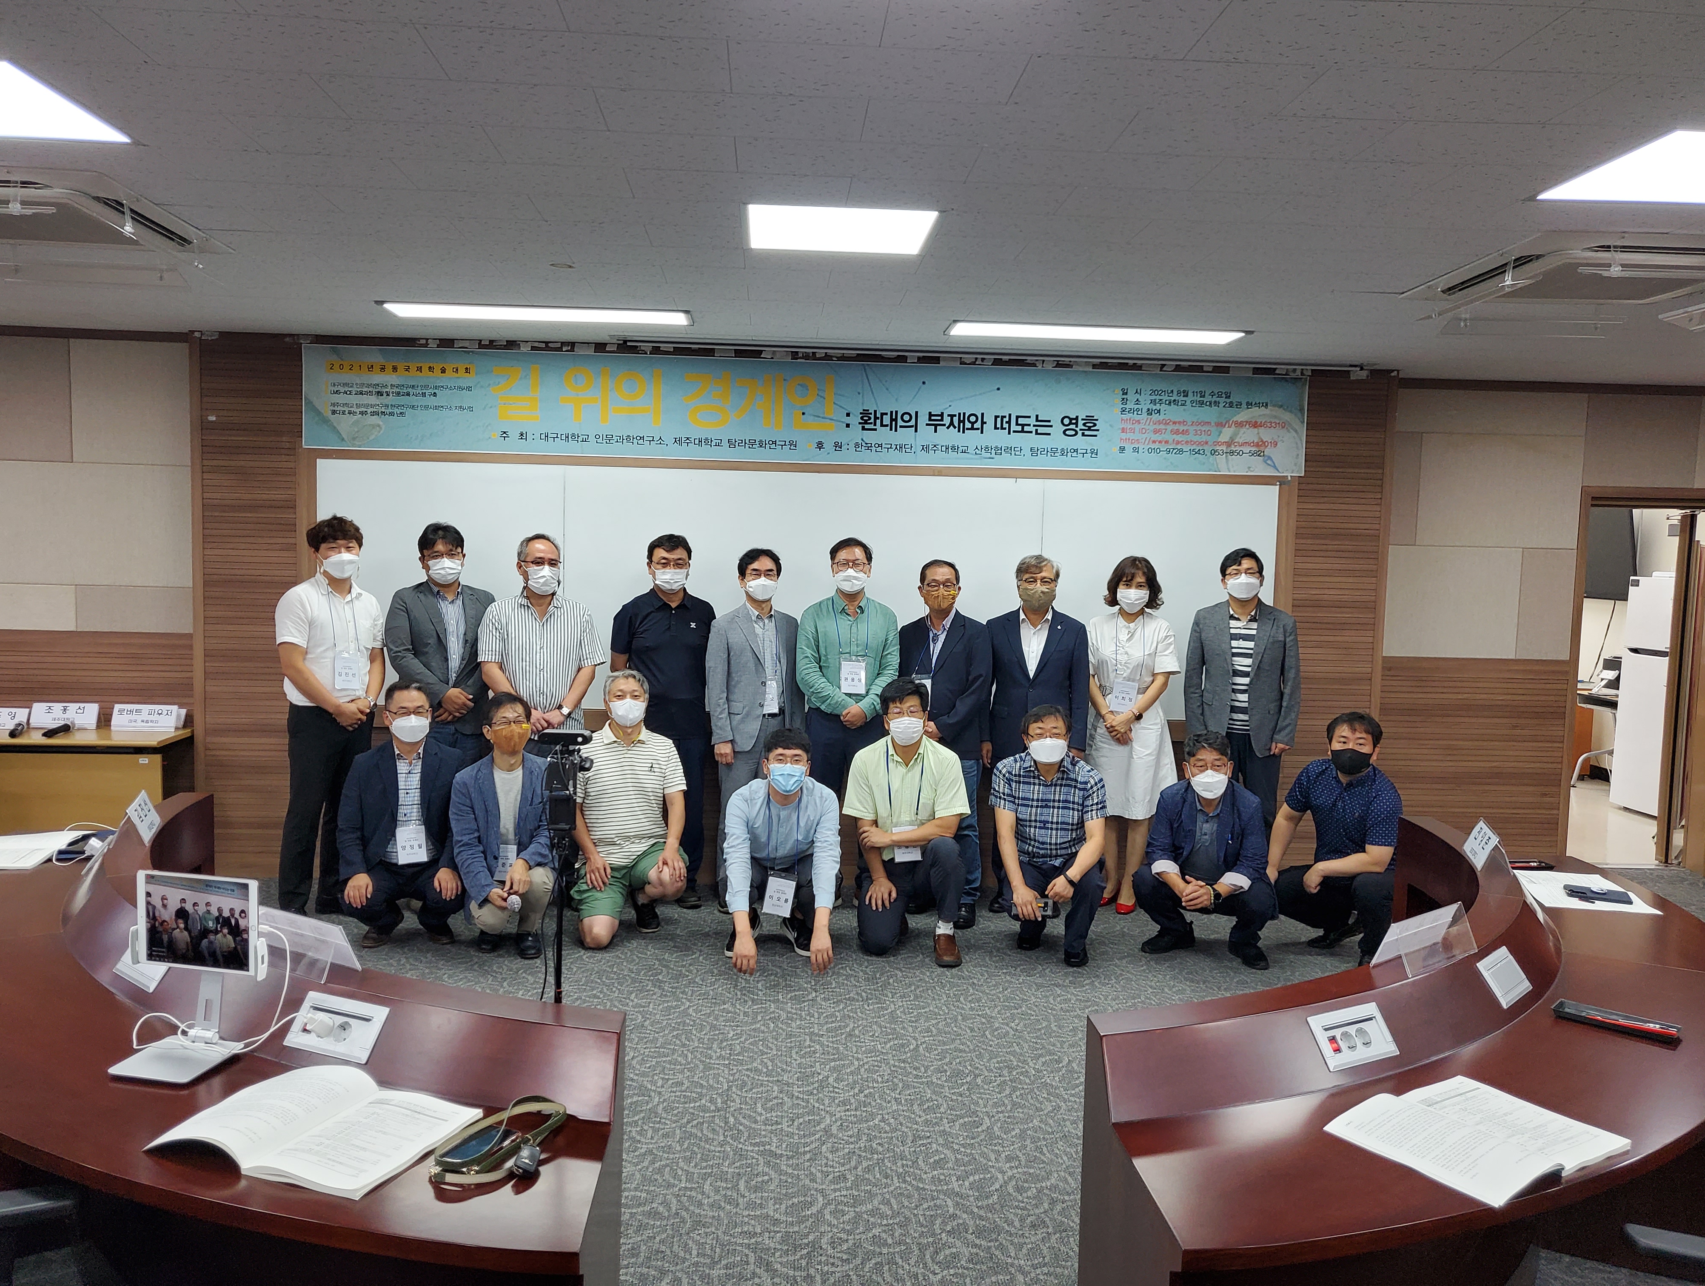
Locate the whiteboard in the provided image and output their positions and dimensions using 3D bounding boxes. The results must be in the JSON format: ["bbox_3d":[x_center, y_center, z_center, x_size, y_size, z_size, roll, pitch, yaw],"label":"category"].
[{"bbox_3d":[-0.229,-0.252,6.558,4.860,1.230,0.040,1,4,-4],"label":"whiteboard"}]

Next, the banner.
[{"bbox_3d":[-0.171,-1.149,6.412,5.000,0.495,0.020,1,4,-4],"label":"banner"}]

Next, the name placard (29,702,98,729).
[{"bbox_3d":[-3.794,0.351,6.225,0.315,0.120,0.066,1,4,-4],"label":"name placard"}]

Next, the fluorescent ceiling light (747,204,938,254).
[{"bbox_3d":[-0.036,-1.305,4.002,0.600,0.060,0.600,1,4,-4],"label":"fluorescent ceiling light"}]

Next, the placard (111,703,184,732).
[{"bbox_3d":[-3.387,0.363,6.183,0.305,0.120,0.066,1,4,-4],"label":"placard"}]

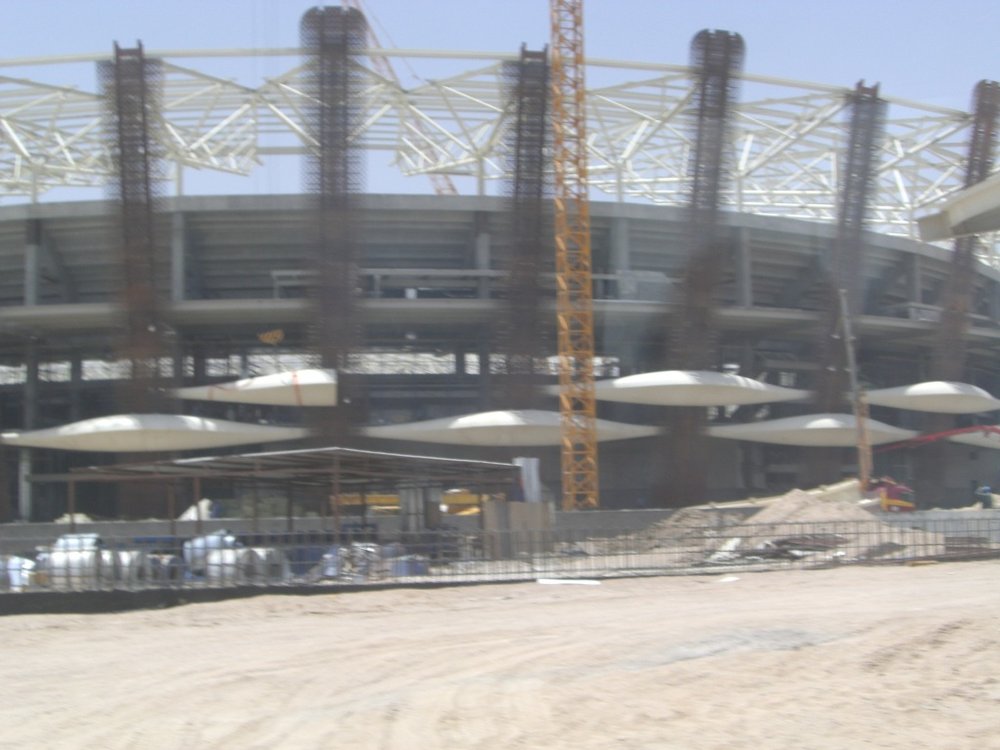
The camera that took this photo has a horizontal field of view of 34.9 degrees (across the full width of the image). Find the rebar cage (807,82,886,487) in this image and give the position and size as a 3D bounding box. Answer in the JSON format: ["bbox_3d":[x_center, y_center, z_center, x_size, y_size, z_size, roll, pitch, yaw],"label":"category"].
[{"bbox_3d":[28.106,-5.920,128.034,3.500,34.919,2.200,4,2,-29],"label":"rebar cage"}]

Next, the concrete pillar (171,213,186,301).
[{"bbox_3d":[-25.777,-9.527,127.591,0.900,7.802,0.900,-1,-5,1],"label":"concrete pillar"}]

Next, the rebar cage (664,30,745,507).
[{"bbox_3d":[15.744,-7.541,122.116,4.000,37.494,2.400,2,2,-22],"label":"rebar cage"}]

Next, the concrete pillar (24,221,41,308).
[{"bbox_3d":[-37.852,-9.119,128.648,0.900,7.535,0.900,-2,-6,9],"label":"concrete pillar"}]

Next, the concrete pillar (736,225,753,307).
[{"bbox_3d":[21.591,-9.596,139.742,0.900,7.727,0.900,2,-6,-30],"label":"concrete pillar"}]

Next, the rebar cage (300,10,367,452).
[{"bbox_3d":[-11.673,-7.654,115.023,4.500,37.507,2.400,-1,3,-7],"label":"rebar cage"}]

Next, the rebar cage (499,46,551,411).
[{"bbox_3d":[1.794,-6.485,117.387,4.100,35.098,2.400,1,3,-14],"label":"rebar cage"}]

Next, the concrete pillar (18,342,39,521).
[{"bbox_3d":[-37.157,4.806,125.217,0.950,14.832,0.950,-2,-6,8],"label":"concrete pillar"}]

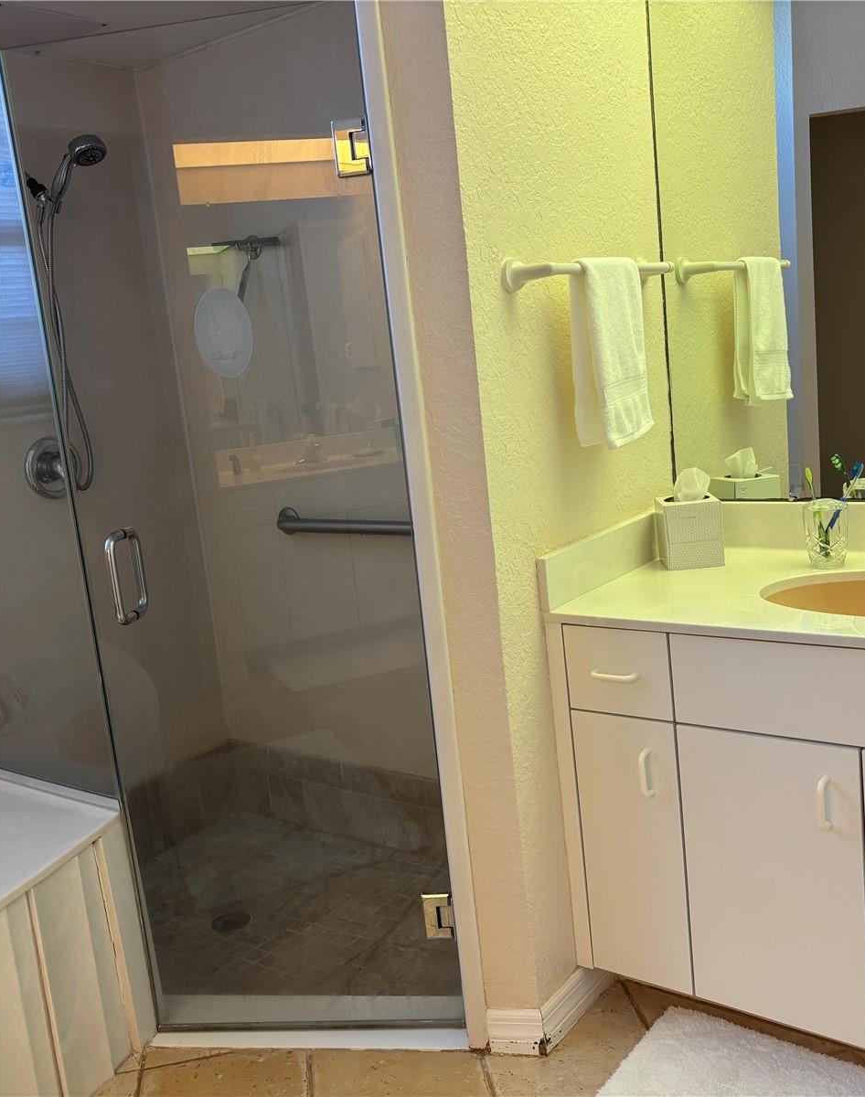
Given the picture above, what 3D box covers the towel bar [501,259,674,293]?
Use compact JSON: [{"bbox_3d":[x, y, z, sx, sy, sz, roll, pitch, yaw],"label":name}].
[{"bbox_3d":[0.300,-0.495,1.961,0.080,0.055,0.527,2,14,37],"label":"towel bar"}]

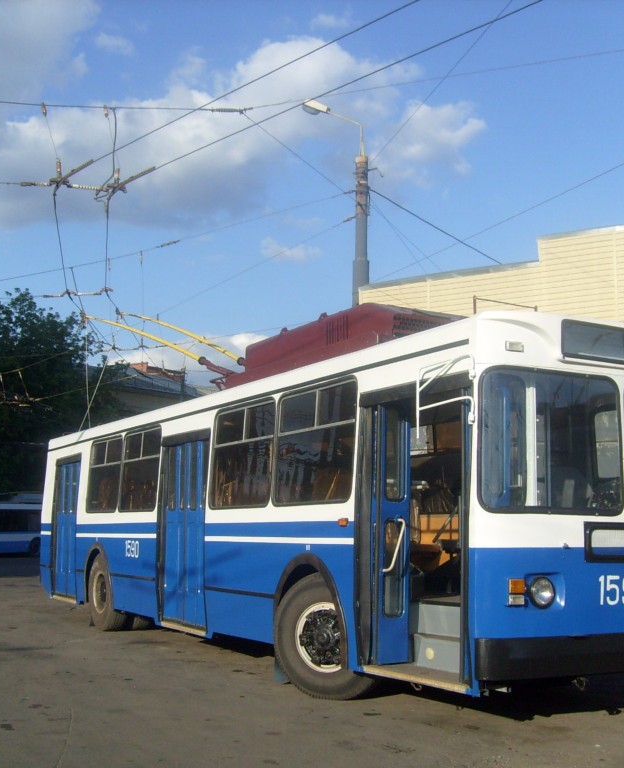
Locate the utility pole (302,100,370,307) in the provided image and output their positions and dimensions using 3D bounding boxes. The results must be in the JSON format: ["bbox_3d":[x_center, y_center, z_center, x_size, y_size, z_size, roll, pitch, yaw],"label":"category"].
[{"bbox_3d":[0.537,-0.871,21.360,1.420,10.400,0.450,3,-8,-17],"label":"utility pole"}]

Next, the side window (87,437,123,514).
[{"bbox_3d":[-2.848,1.241,14.191,0.080,1.060,1.320,8,-10,-28],"label":"side window"}]

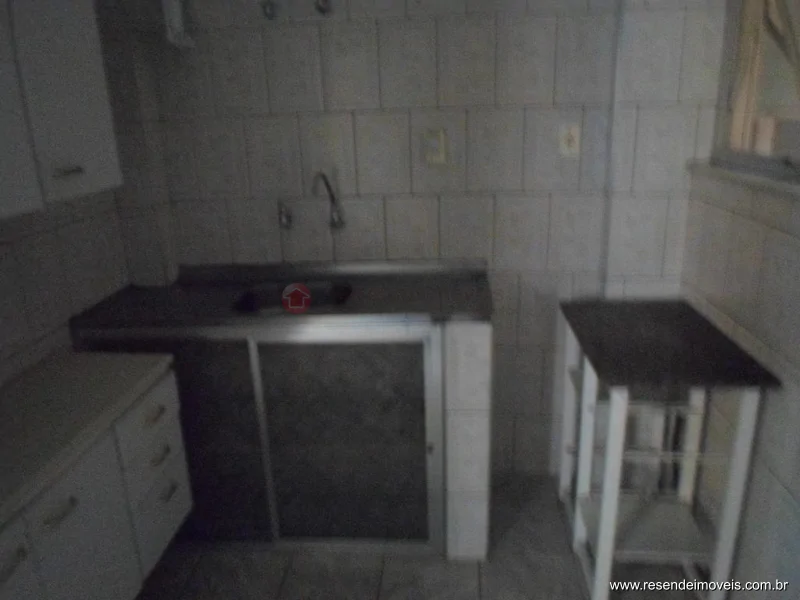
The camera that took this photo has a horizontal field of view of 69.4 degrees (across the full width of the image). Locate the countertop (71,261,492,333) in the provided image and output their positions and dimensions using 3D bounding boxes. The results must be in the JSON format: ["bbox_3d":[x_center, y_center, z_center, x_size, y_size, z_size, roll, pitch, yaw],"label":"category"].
[{"bbox_3d":[-0.360,-0.032,2.009,1.330,0.099,0.520,-1,16,4],"label":"countertop"}]

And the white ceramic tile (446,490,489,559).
[{"bbox_3d":[0.226,0.751,1.927,0.140,0.265,0.010,-1,16,3],"label":"white ceramic tile"}]

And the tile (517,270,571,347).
[{"bbox_3d":[0.564,0.034,2.238,0.203,0.299,0.010,0,16,5],"label":"tile"}]

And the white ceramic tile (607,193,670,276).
[{"bbox_3d":[0.857,-0.233,2.100,0.203,0.299,0.010,-1,16,4],"label":"white ceramic tile"}]

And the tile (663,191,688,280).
[{"bbox_3d":[0.993,-0.235,2.090,0.065,0.299,0.010,-1,16,4],"label":"tile"}]

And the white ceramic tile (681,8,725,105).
[{"bbox_3d":[0.982,-0.792,1.884,0.120,0.279,0.010,0,16,4],"label":"white ceramic tile"}]

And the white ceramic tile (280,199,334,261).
[{"bbox_3d":[-0.356,-0.257,2.224,0.203,0.278,0.010,0,16,5],"label":"white ceramic tile"}]

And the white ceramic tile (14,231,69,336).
[{"bbox_3d":[-1.078,-0.047,1.747,0.010,0.299,0.203,-1,16,4],"label":"white ceramic tile"}]

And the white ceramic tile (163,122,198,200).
[{"bbox_3d":[-0.821,-0.526,2.174,0.107,0.299,0.010,-1,16,4],"label":"white ceramic tile"}]

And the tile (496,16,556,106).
[{"bbox_3d":[0.436,-0.827,1.997,0.203,0.299,0.010,0,16,5],"label":"tile"}]

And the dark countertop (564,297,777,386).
[{"bbox_3d":[0.800,0.115,1.862,0.456,0.022,0.738,0,16,7],"label":"dark countertop"}]

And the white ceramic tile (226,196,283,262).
[{"bbox_3d":[-0.551,-0.246,2.213,0.198,0.277,0.010,0,16,4],"label":"white ceramic tile"}]

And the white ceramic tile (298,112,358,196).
[{"bbox_3d":[-0.262,-0.530,2.129,0.200,0.297,0.010,-1,16,3],"label":"white ceramic tile"}]

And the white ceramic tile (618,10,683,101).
[{"bbox_3d":[0.836,-0.812,1.933,0.205,0.296,0.010,0,16,5],"label":"white ceramic tile"}]

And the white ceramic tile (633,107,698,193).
[{"bbox_3d":[0.903,-0.514,1.970,0.202,0.290,0.010,0,16,4],"label":"white ceramic tile"}]

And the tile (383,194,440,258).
[{"bbox_3d":[0.049,-0.260,2.192,0.203,0.278,0.010,0,16,5],"label":"tile"}]

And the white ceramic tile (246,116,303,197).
[{"bbox_3d":[-0.460,-0.524,2.127,0.198,0.292,0.010,0,16,4],"label":"white ceramic tile"}]

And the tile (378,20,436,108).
[{"bbox_3d":[0.034,-0.824,2.032,0.200,0.297,0.010,-1,16,3],"label":"tile"}]

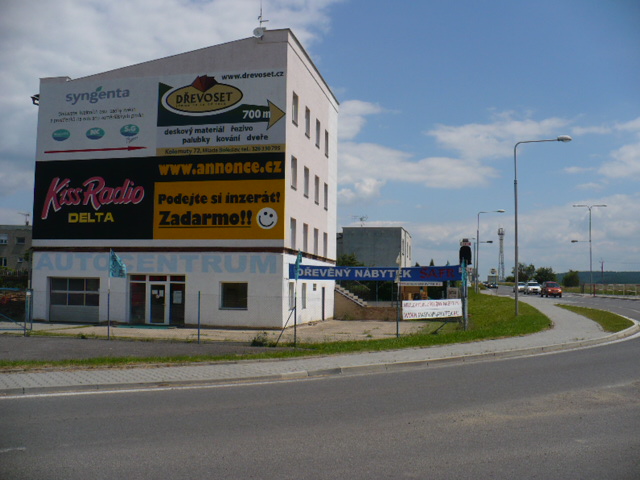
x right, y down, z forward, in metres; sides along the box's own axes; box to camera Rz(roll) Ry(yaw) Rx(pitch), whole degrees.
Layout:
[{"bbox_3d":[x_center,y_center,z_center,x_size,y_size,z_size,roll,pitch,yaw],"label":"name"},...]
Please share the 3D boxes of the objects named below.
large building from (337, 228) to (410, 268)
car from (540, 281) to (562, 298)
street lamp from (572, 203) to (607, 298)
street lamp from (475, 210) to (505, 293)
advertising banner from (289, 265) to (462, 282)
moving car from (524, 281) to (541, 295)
[{"bbox_3d":[5.804,2.548,70.257,6.200,6.500,12.000,0,-4,12],"label":"large building"},{"bbox_3d":[22.921,4.914,67.500,1.660,1.500,3.900,0,-4,11],"label":"car"},{"bbox_3d":[29.973,1.144,76.000,3.700,10.000,0.350,0,-4,8],"label":"street lamp"},{"bbox_3d":[19.429,1.416,77.500,3.100,9.400,0.350,0,-4,8],"label":"street lamp"},{"bbox_3d":[2.692,1.592,33.000,8.400,0.800,0.060,0,-4,6],"label":"advertising banner"},{"bbox_3d":[25.699,5.849,82.500,1.740,1.460,4.400,0,-4,11],"label":"moving car"}]

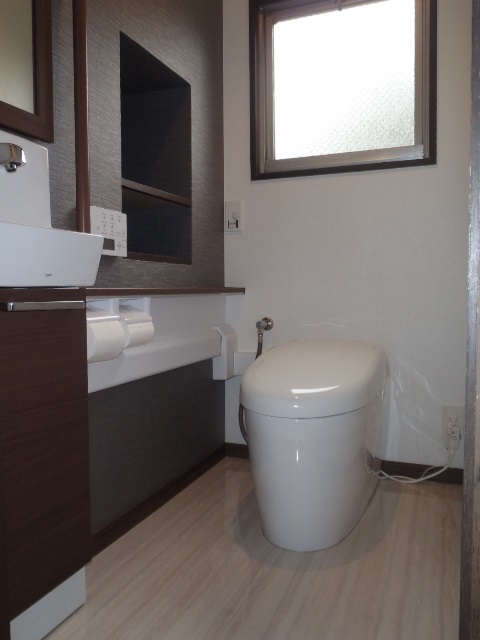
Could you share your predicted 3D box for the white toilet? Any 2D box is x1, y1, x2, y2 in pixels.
[{"bbox_3d":[0.242,0.336,1.620,0.394,0.507,0.677,1,3,22],"label":"white toilet"}]

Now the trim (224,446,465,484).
[{"bbox_3d":[0.372,0.542,1.969,0.918,0.055,0.013,1,3,22],"label":"trim"}]

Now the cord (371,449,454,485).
[{"bbox_3d":[0.612,0.515,1.830,0.282,0.122,0.078,1,3,22],"label":"cord"}]

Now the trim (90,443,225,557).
[{"bbox_3d":[-0.227,0.560,1.704,0.012,0.055,0.938,1,3,22],"label":"trim"}]

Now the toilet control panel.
[{"bbox_3d":[-0.351,-0.224,1.343,0.023,0.118,0.160,1,3,22],"label":"toilet control panel"}]

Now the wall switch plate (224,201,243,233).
[{"bbox_3d":[-0.023,-0.405,2.029,0.070,0.120,0.012,1,3,22],"label":"wall switch plate"}]

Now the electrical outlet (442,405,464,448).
[{"bbox_3d":[0.745,0.373,1.799,0.072,0.142,0.027,1,3,22],"label":"electrical outlet"}]

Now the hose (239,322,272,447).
[{"bbox_3d":[0.064,0.241,2.010,0.116,0.479,0.126,1,3,22],"label":"hose"}]

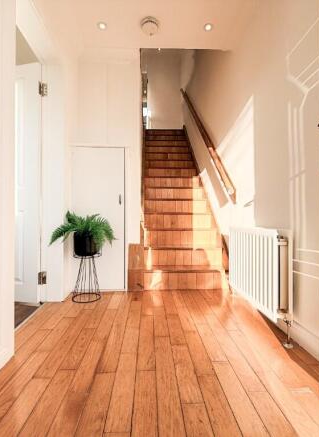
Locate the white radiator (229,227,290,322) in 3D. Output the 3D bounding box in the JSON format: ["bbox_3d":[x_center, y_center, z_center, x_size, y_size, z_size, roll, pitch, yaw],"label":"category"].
[{"bbox_3d":[0.666,0.325,1.654,0.090,0.500,0.745,0,-1,-3],"label":"white radiator"}]

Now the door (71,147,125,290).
[{"bbox_3d":[-0.589,-0.001,2.275,0.515,1.375,0.040,0,-1,-3],"label":"door"}]

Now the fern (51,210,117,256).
[{"bbox_3d":[-0.639,0.125,2.040,0.510,0.400,0.470,0,-1,-3],"label":"fern"}]

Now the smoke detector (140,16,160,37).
[{"bbox_3d":[-0.079,-1.656,2.037,0.150,0.050,0.150,0,-1,-3],"label":"smoke detector"}]

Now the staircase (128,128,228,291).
[{"bbox_3d":[0.132,-0.621,3.792,0.960,2.700,3.000,0,-1,-3],"label":"staircase"}]

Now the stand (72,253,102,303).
[{"bbox_3d":[-0.638,0.486,2.074,0.260,0.430,0.260,0,-1,-3],"label":"stand"}]

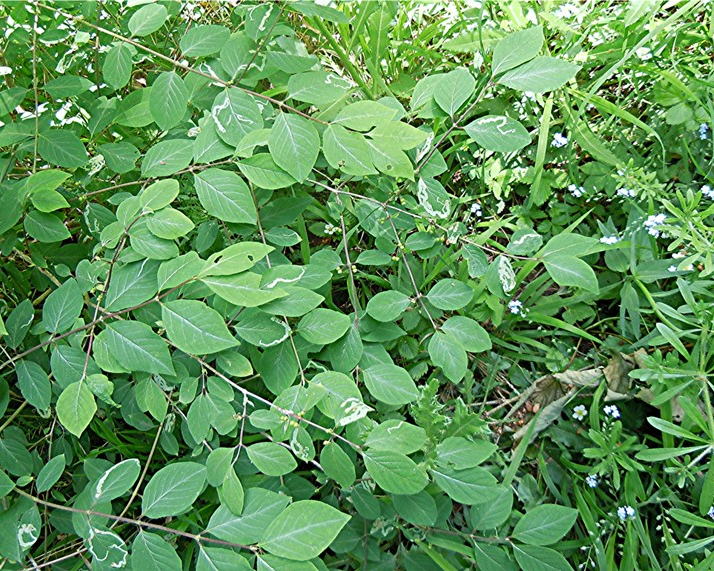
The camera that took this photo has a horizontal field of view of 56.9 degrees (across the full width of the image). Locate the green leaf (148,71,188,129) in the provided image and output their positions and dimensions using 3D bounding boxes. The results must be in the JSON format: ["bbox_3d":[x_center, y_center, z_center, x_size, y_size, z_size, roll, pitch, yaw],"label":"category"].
[{"bbox_3d":[-0.202,-0.199,0.710,0.041,0.010,0.068,4,78,1],"label":"green leaf"}]

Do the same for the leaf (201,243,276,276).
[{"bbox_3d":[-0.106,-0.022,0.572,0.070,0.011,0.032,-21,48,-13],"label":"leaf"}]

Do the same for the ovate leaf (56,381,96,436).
[{"bbox_3d":[-0.239,0.107,0.570,0.034,0.010,0.048,-3,75,-1],"label":"ovate leaf"}]

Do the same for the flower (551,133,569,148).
[{"bbox_3d":[0.284,-0.202,0.920,0.025,0.018,0.022,0,48,0],"label":"flower"}]

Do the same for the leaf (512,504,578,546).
[{"bbox_3d":[0.188,0.240,0.660,0.074,0.012,0.033,-17,61,-9],"label":"leaf"}]

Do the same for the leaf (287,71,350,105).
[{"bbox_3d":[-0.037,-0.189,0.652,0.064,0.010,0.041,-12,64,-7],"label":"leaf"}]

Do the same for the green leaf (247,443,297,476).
[{"bbox_3d":[-0.079,0.162,0.612,0.051,0.011,0.028,19,63,5],"label":"green leaf"}]

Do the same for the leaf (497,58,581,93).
[{"bbox_3d":[0.179,-0.207,0.652,0.088,0.011,0.048,-13,57,-9],"label":"leaf"}]

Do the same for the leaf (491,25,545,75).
[{"bbox_3d":[0.163,-0.238,0.670,0.039,0.010,0.080,44,80,10],"label":"leaf"}]

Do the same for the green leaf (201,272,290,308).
[{"bbox_3d":[-0.104,0.004,0.610,0.085,0.012,0.033,9,50,8],"label":"green leaf"}]

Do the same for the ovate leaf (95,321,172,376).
[{"bbox_3d":[-0.179,0.051,0.540,0.079,0.010,0.036,34,76,10],"label":"ovate leaf"}]

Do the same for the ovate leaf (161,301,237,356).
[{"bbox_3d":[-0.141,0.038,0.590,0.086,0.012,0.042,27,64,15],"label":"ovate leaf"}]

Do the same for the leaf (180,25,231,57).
[{"bbox_3d":[-0.197,-0.316,0.850,0.069,0.012,0.043,-29,77,-7],"label":"leaf"}]

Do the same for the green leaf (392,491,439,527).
[{"bbox_3d":[0.053,0.197,0.590,0.032,0.010,0.044,-39,71,-16],"label":"green leaf"}]

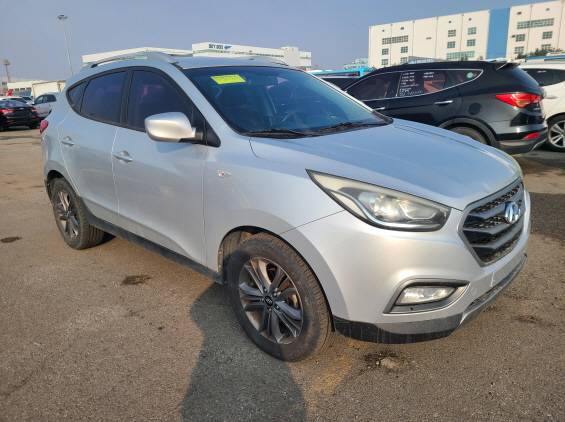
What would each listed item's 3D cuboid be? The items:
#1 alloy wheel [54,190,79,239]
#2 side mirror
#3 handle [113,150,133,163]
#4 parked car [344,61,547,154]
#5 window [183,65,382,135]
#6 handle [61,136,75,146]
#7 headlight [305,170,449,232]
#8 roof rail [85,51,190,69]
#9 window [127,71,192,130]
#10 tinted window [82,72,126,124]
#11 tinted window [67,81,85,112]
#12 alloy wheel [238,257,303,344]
[{"bbox_3d":[-1.946,0.020,3.987,0.465,0.465,0.200,12,21,41],"label":"alloy wheel"},{"bbox_3d":[-0.606,-0.457,2.319,0.170,0.165,0.270,12,21,42],"label":"side mirror"},{"bbox_3d":[-1.061,-0.365,2.839,0.250,0.060,0.060,12,21,42],"label":"handle"},{"bbox_3d":[2.164,-1.782,7.815,4.690,1.680,1.880,7,17,30],"label":"parked car"},{"bbox_3d":[0.103,-0.794,2.864,1.500,0.130,0.900,-17,50,-45],"label":"window"},{"bbox_3d":[-1.740,-0.558,3.417,0.230,0.055,0.055,12,21,41],"label":"handle"},{"bbox_3d":[0.411,-0.045,1.833,0.570,0.260,0.370,12,21,42],"label":"headlight"},{"bbox_3d":[-1.161,-1.120,3.187,1.570,0.120,0.060,17,23,40],"label":"roof rail"},{"bbox_3d":[-0.759,-0.693,2.647,0.860,0.440,0.060,12,3,41],"label":"window"},{"bbox_3d":[-1.347,-0.858,3.261,0.791,0.392,0.050,12,-6,42],"label":"tinted window"},{"bbox_3d":[-1.766,-0.962,3.663,0.469,0.269,0.050,12,-6,45],"label":"tinted window"},{"bbox_3d":[-0.017,0.434,2.164,0.452,0.452,0.180,11,20,40],"label":"alloy wheel"}]

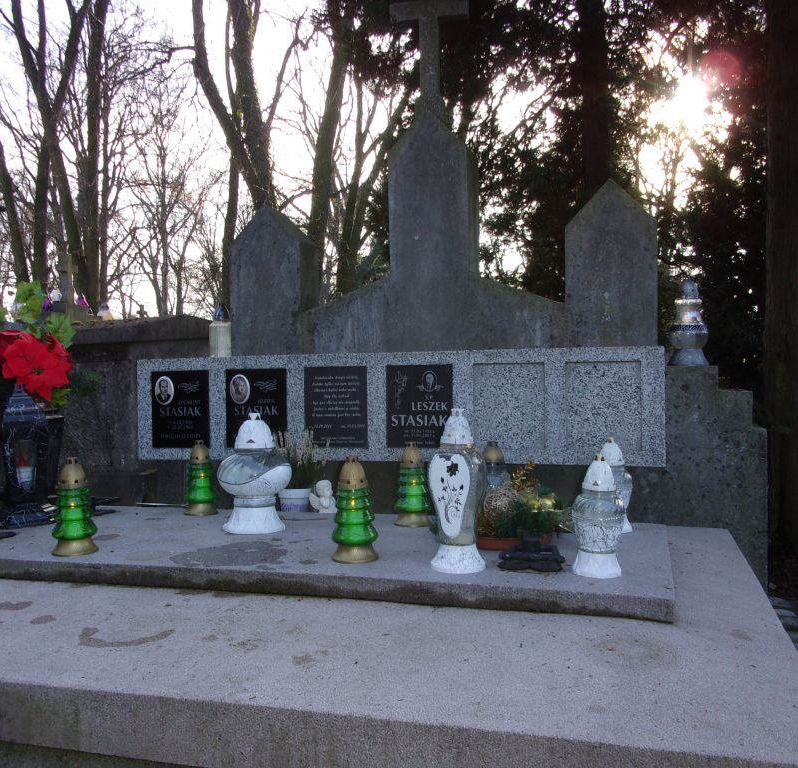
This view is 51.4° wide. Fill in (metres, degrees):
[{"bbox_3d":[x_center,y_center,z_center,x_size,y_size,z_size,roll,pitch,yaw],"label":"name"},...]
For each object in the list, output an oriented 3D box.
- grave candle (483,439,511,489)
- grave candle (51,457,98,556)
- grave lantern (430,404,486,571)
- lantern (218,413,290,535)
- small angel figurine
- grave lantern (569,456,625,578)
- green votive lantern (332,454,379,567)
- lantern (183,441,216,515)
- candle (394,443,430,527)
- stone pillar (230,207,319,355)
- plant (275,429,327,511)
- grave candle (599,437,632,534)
[{"bbox_3d":[0.308,0.327,2.667,0.116,0.283,0.116,-1,-1,6],"label":"grave candle"},{"bbox_3d":[-0.924,0.344,2.363,0.125,0.274,0.125,-1,-1,-21],"label":"grave candle"},{"bbox_3d":[0.134,0.244,1.949,0.138,0.376,0.138,-1,-1,0],"label":"grave lantern"},{"bbox_3d":[-0.479,0.288,2.739,0.239,0.382,0.239,-1,-1,-10],"label":"lantern"},{"bbox_3d":[-0.281,0.421,3.107,0.080,0.119,0.095,-1,-1,44],"label":"small angel figurine"},{"bbox_3d":[0.478,0.314,2.009,0.124,0.290,0.124,-1,-1,13],"label":"grave lantern"},{"bbox_3d":[-0.119,0.332,2.226,0.125,0.275,0.125,-1,-1,-3],"label":"green votive lantern"},{"bbox_3d":[-0.697,0.328,2.916,0.119,0.257,0.119,-1,-1,17],"label":"lantern"},{"bbox_3d":[0.040,0.313,2.613,0.117,0.258,0.117,-1,-1,0],"label":"candle"},{"bbox_3d":[-0.482,-0.398,3.247,0.298,0.575,0.174,-1,-1,17],"label":"stone pillar"},{"bbox_3d":[-0.358,0.308,2.950,0.190,0.300,0.180,-1,-1,0],"label":"plant"},{"bbox_3d":[0.672,0.317,2.617,0.124,0.293,0.124,-1,-1,14],"label":"grave candle"}]

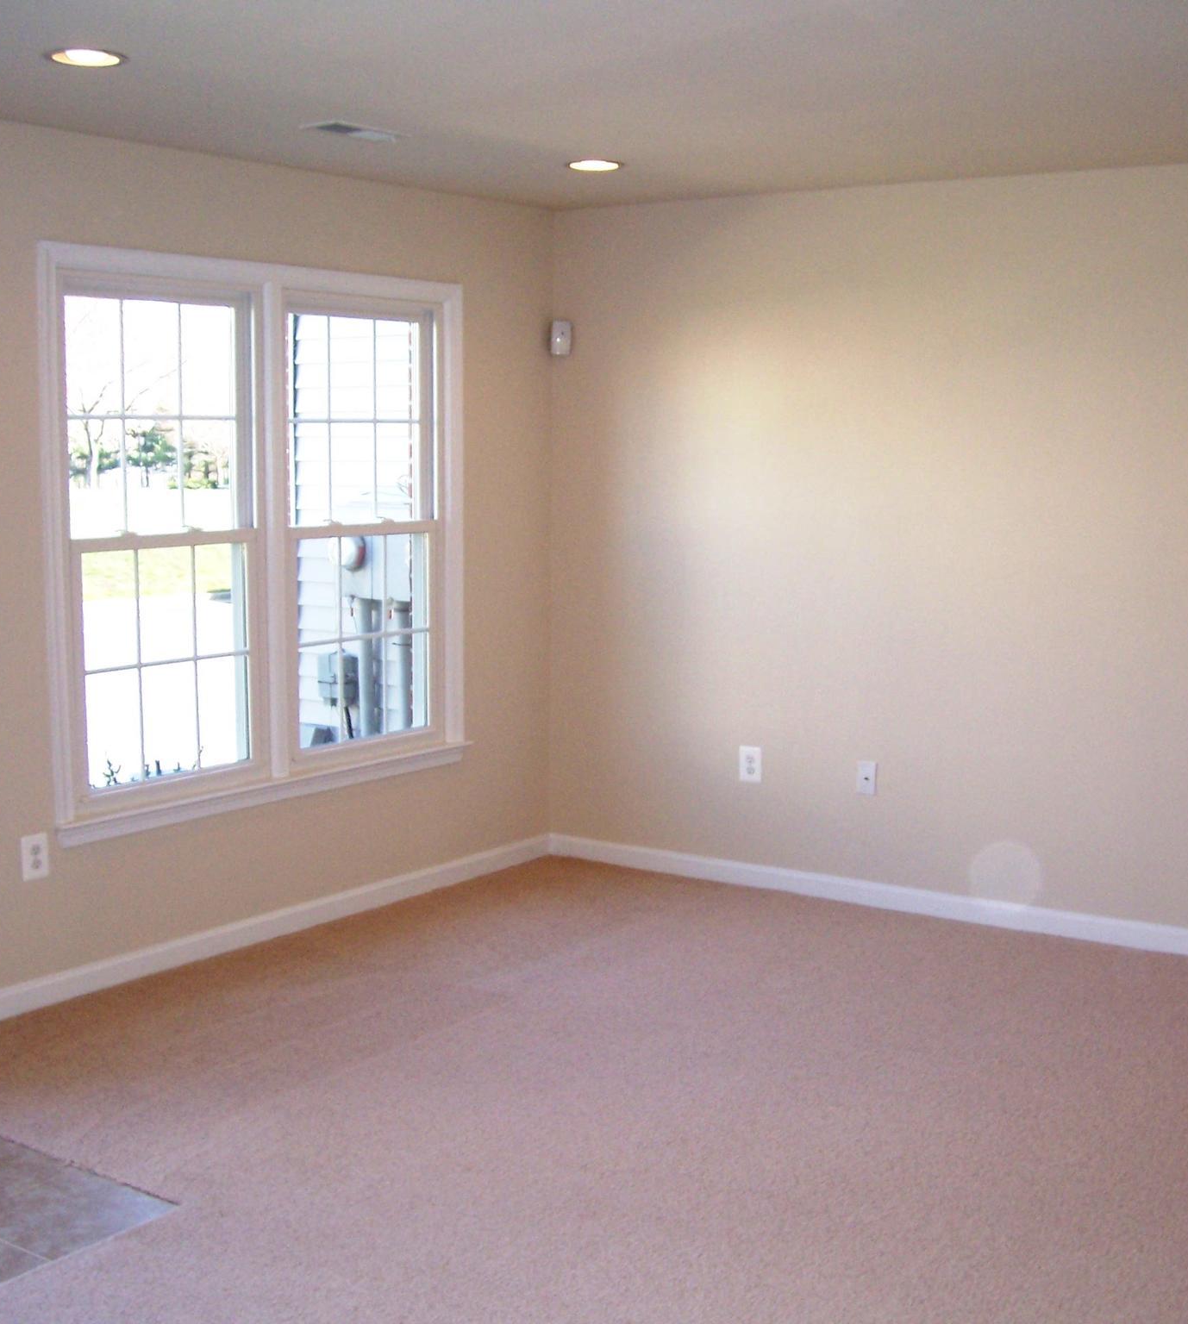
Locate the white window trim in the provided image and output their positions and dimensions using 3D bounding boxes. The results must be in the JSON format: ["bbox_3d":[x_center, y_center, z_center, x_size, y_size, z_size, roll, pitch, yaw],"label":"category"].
[{"bbox_3d":[-0.990,-0.390,5.422,0.120,1.667,1.725,6,9,37],"label":"white window trim"}]

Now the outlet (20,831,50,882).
[{"bbox_3d":[-1.535,0.538,4.774,0.010,0.122,0.077,6,9,37],"label":"outlet"}]

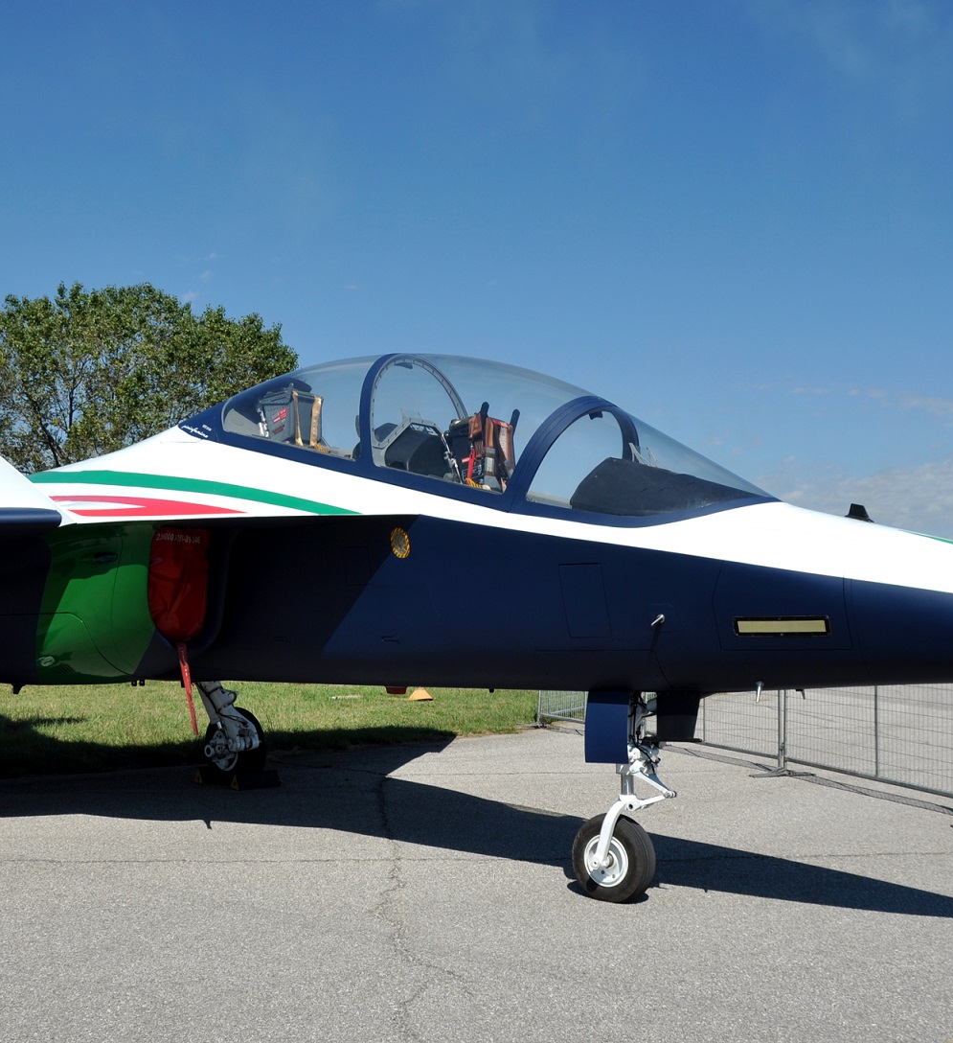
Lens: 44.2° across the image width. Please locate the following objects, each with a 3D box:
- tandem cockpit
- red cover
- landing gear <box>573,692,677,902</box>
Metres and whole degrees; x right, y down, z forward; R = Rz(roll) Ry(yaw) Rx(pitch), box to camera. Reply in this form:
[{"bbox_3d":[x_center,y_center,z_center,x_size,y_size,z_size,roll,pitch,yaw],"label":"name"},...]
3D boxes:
[{"bbox_3d":[-0.321,-0.456,6.674,4.220,1.040,1.000,-2,-6,37],"label":"tandem cockpit"},{"bbox_3d":[-1.691,0.358,6.664,0.200,0.650,0.430,-2,-6,37],"label":"red cover"},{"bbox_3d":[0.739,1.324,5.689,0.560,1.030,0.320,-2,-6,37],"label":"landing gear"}]

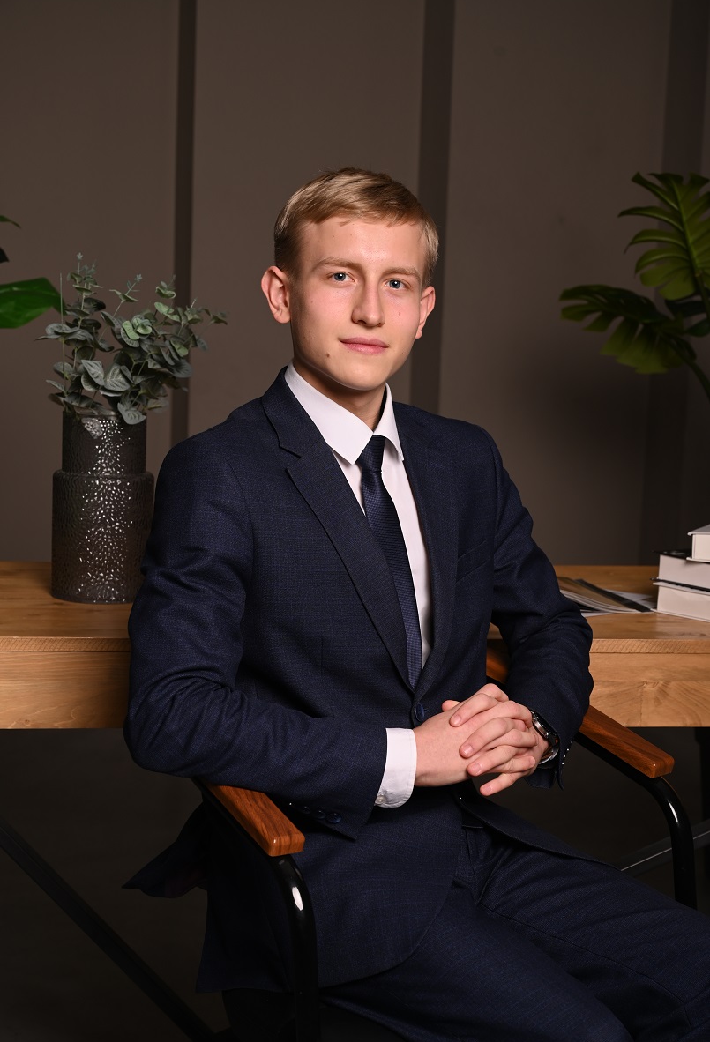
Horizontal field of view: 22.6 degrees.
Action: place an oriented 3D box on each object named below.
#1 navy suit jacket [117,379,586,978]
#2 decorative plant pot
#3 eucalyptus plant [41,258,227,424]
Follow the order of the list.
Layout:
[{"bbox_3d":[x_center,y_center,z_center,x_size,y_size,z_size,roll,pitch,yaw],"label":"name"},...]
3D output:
[{"bbox_3d":[0.012,0.198,2.110,0.570,0.740,0.470,-4,10,-34],"label":"navy suit jacket"},{"bbox_3d":[-0.402,-0.025,2.840,0.164,0.287,0.164,2,9,0],"label":"decorative plant pot"},{"bbox_3d":[-0.349,-0.284,2.800,0.290,0.275,0.240,2,9,0],"label":"eucalyptus plant"}]

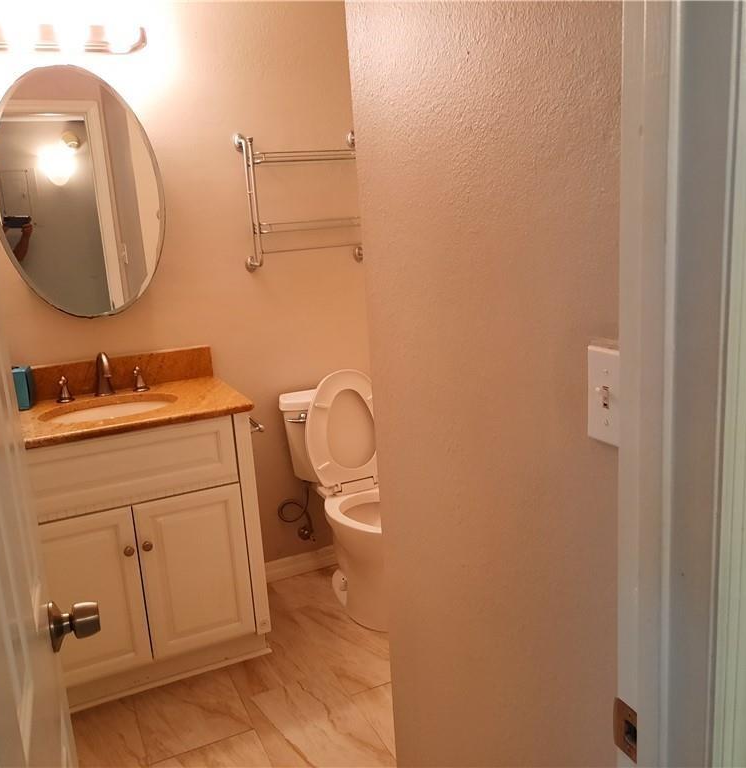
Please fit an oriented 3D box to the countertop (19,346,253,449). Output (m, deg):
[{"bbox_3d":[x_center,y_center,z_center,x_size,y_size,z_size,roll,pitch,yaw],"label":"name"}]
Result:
[{"bbox_3d":[-0.850,0.033,2.391,0.790,0.133,0.554,-9,14,-24],"label":"countertop"}]

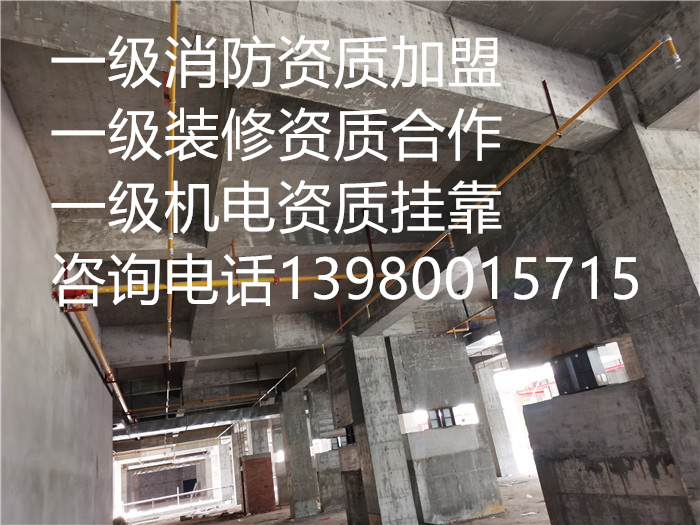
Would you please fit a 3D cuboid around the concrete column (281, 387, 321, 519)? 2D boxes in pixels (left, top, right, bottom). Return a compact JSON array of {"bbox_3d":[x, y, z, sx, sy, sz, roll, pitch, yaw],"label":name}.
[{"bbox_3d":[-1.917,6.830,19.710,0.800,4.200,0.780,-2,-21,-20],"label":"concrete column"}]

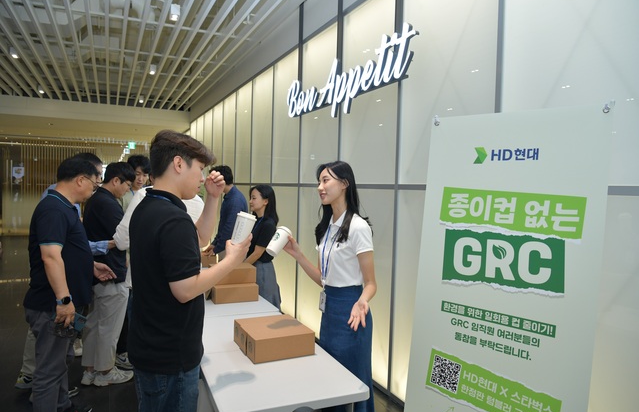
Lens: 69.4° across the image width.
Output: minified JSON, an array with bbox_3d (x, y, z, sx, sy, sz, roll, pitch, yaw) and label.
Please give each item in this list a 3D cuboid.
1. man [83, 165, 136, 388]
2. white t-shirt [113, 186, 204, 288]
[{"bbox_3d":[-1.607,0.508,3.583,0.430,1.690,0.470,0,3,-33],"label":"man"},{"bbox_3d":[-1.092,0.208,3.150,0.500,0.670,0.400,3,2,30],"label":"white t-shirt"}]

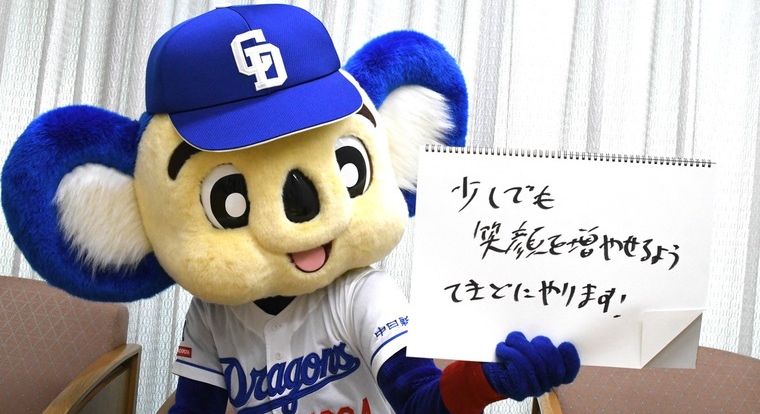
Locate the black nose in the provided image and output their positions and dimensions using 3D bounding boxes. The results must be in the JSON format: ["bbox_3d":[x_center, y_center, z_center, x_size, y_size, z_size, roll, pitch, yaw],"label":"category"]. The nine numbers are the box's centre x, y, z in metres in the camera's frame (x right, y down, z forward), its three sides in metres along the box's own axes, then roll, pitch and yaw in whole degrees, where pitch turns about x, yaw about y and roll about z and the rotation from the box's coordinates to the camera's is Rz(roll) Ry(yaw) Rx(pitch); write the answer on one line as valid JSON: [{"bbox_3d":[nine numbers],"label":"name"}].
[{"bbox_3d":[-0.123,-0.018,1.390,0.056,0.086,0.035,-13,17,-14],"label":"black nose"}]

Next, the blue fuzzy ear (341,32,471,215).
[{"bbox_3d":[0.048,-0.153,1.630,0.250,0.340,0.130,-13,17,-14],"label":"blue fuzzy ear"}]

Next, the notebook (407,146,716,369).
[{"bbox_3d":[0.257,0.077,1.260,0.420,0.302,0.015,3,6,-3],"label":"notebook"}]

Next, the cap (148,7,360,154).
[{"bbox_3d":[-0.230,-0.238,1.500,0.345,0.215,0.410,-13,17,-14],"label":"cap"}]

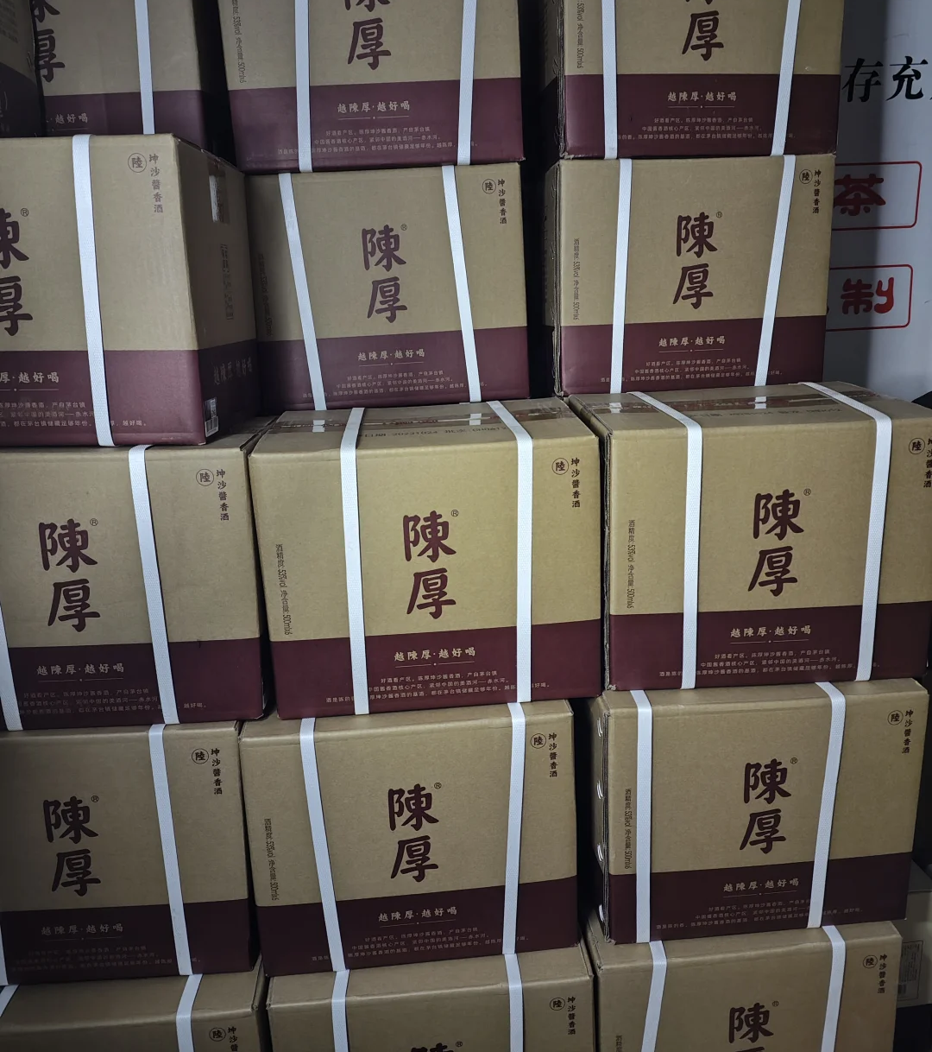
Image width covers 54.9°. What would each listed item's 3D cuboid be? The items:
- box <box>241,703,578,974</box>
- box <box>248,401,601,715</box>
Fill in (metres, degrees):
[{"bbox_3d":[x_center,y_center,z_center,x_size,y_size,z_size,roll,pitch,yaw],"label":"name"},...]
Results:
[{"bbox_3d":[-0.062,0.296,1.059,0.335,0.278,0.275,-4,16,-4],"label":"box"},{"bbox_3d":[-0.041,0.019,1.027,0.335,0.278,0.275,-3,16,-3],"label":"box"}]

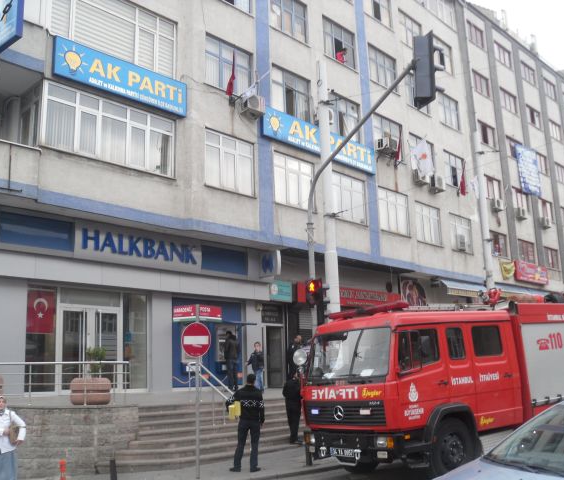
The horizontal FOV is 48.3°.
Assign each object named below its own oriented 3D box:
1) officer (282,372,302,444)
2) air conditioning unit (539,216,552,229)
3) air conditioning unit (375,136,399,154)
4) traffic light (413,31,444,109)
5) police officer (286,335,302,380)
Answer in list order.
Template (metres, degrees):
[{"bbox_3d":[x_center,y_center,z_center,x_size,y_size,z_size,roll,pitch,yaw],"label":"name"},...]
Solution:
[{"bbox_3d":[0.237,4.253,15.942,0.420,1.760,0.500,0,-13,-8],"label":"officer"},{"bbox_3d":[14.796,-0.965,35.258,0.300,0.520,0.780,-13,-17,43],"label":"air conditioning unit"},{"bbox_3d":[4.103,-3.702,24.679,0.520,0.450,0.580,-13,-17,43],"label":"air conditioning unit"},{"bbox_3d":[2.323,-2.685,9.900,0.330,1.090,0.370,6,-15,-30],"label":"traffic light"},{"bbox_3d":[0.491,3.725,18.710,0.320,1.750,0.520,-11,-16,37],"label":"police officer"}]

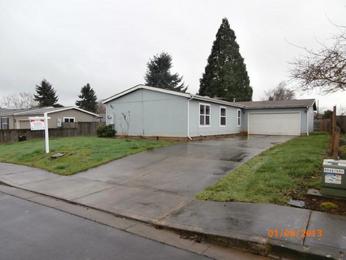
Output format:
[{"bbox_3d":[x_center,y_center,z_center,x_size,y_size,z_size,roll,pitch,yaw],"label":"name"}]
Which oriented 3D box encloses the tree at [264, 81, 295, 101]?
[{"bbox_3d":[23.174,-5.354,51.883,6.930,9.860,6.930,0,2,0],"label":"tree"}]

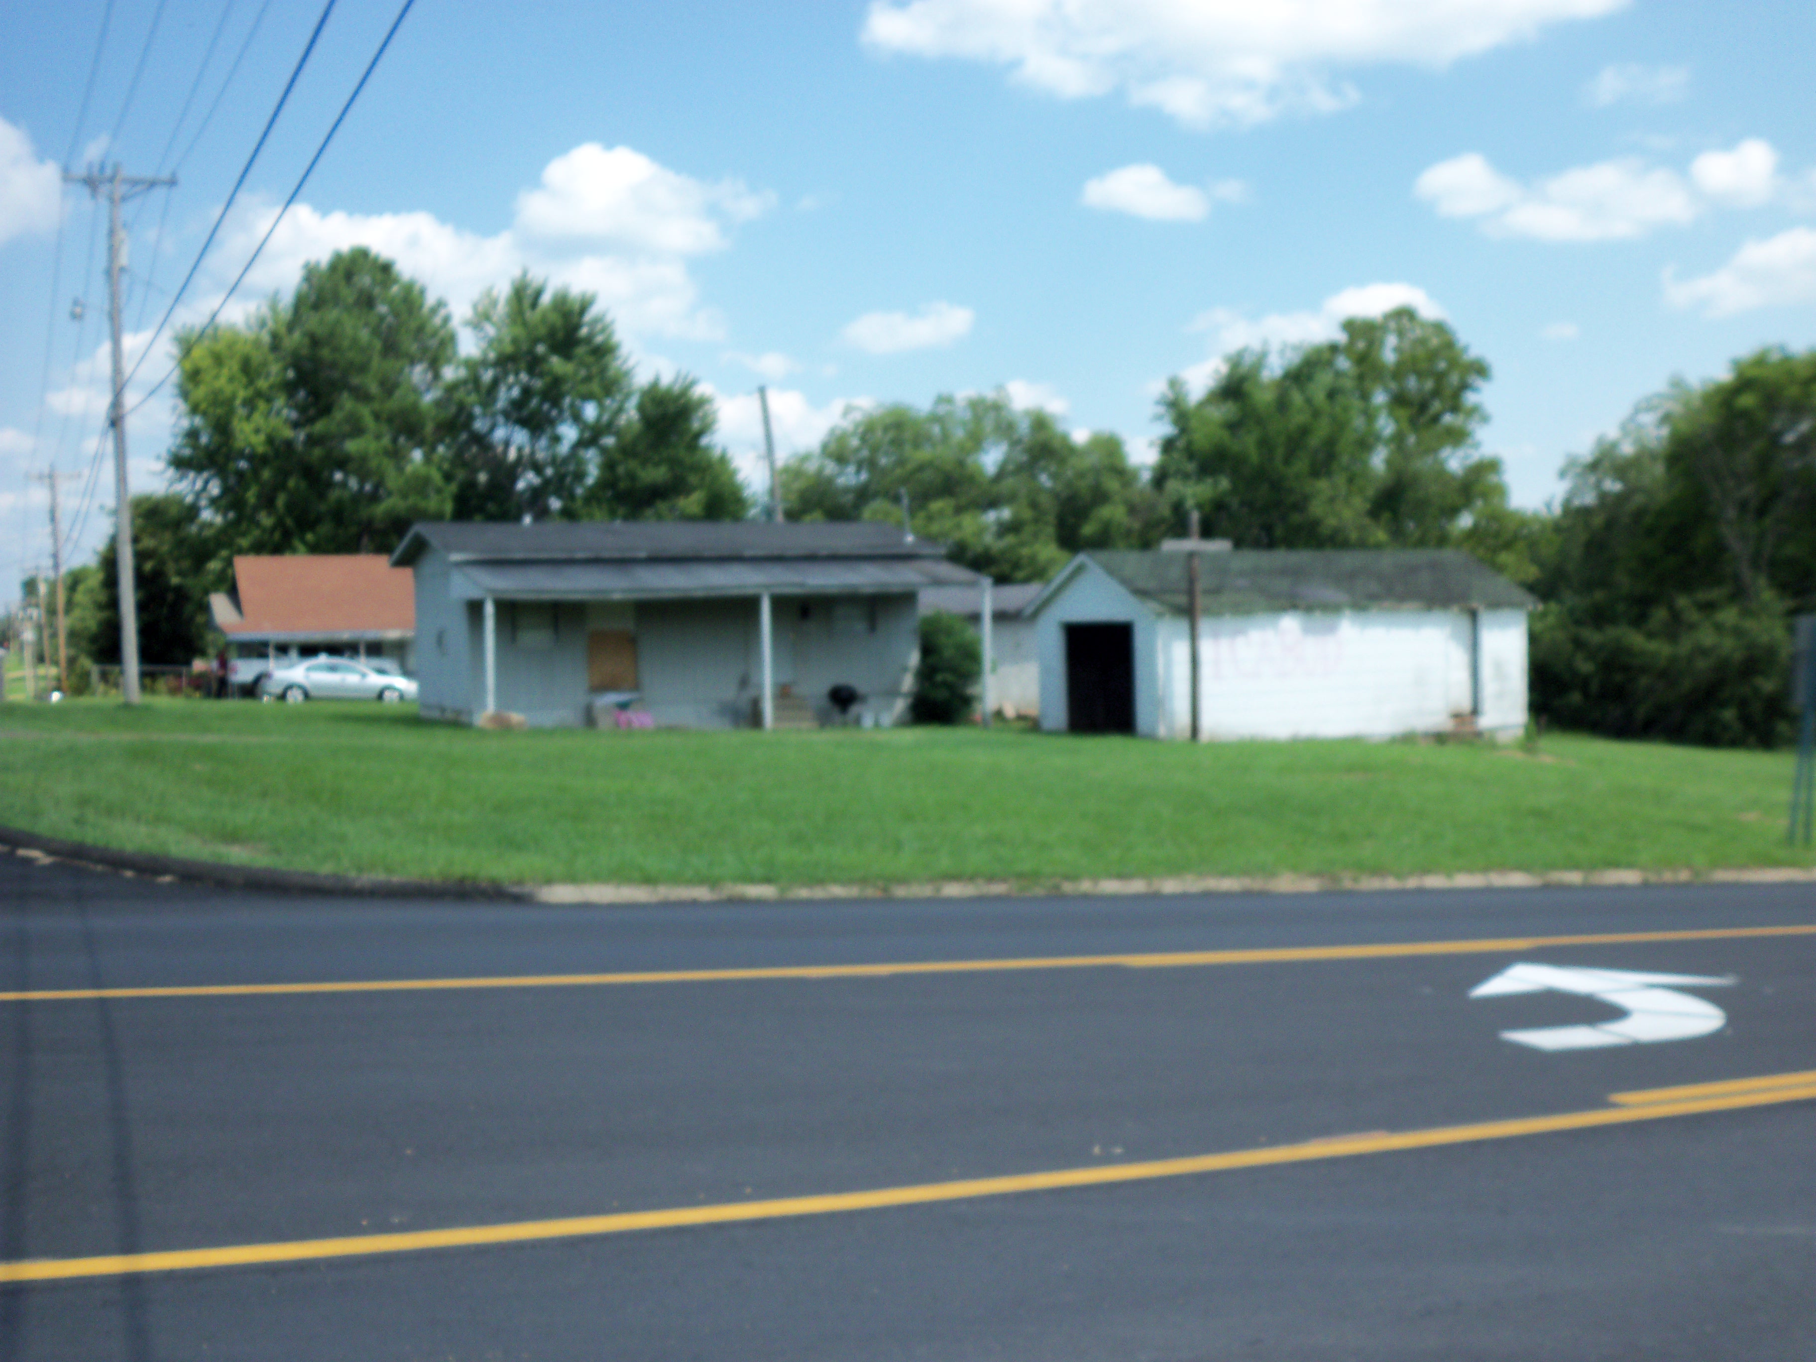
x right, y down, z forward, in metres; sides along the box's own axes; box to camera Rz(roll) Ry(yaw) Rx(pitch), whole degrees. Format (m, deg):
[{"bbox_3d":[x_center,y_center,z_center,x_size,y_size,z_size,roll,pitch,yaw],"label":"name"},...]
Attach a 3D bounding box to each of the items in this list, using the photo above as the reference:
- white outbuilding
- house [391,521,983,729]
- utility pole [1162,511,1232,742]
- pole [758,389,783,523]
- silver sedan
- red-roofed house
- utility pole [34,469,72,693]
[{"bbox_3d":[7.744,-0.907,36.444,10.049,3.503,4.129,-3,2,-29],"label":"white outbuilding"},{"bbox_3d":[-4.706,-1.353,37.618,10.567,4.157,7.324,-2,2,-27],"label":"house"},{"bbox_3d":[5.034,-0.960,31.490,1.450,4.056,0.200,-2,2,-25],"label":"utility pole"},{"bbox_3d":[-3.854,-4.351,54.899,0.280,9.509,0.280,-8,2,0],"label":"pole"},{"bbox_3d":[-17.167,-0.195,54.580,4.800,1.460,1.820,-2,2,-12],"label":"silver sedan"},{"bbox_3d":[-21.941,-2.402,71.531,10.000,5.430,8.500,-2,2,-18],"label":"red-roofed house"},{"bbox_3d":[-42.797,-5.030,89.863,2.200,11.287,0.350,-2,2,-27],"label":"utility pole"}]

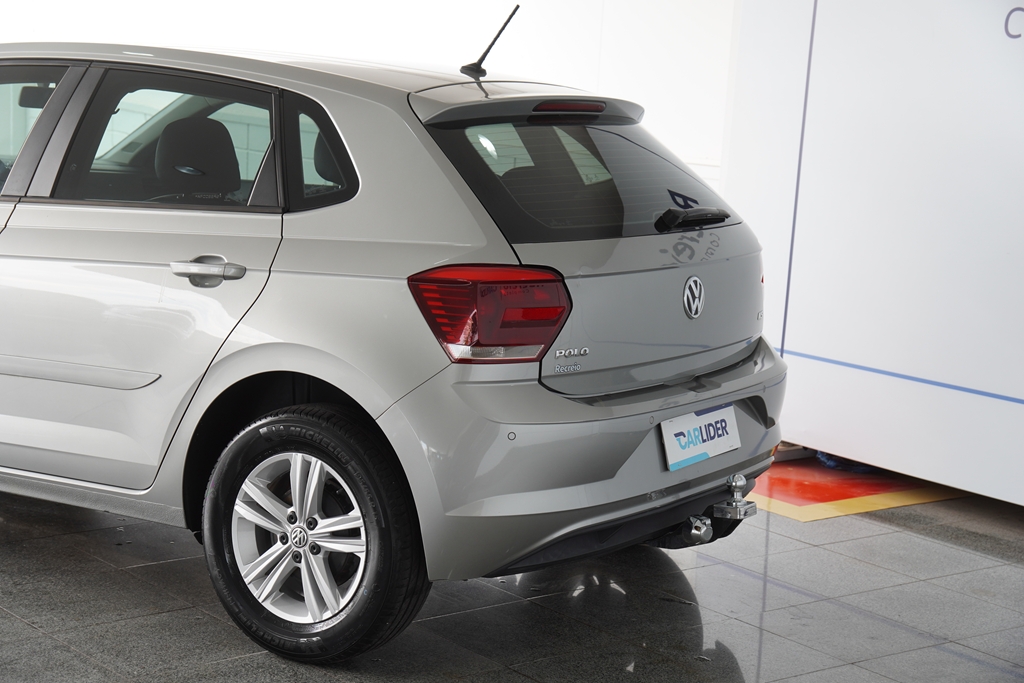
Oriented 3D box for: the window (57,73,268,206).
[{"bbox_3d":[-0.856,-0.526,4.643,0.741,0.361,0.060,5,-13,31],"label":"window"}]

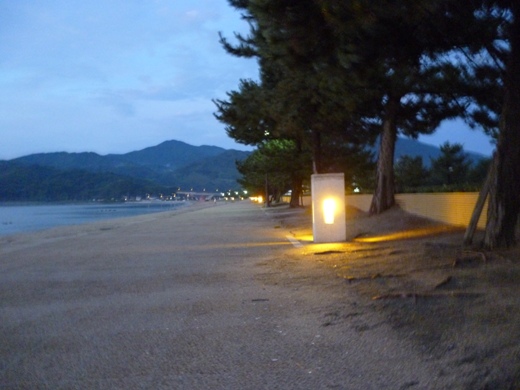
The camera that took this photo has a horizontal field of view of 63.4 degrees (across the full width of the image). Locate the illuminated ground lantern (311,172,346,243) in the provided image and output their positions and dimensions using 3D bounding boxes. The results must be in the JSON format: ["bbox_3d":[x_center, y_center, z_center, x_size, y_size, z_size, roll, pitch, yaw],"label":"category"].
[{"bbox_3d":[1.914,0.362,12.000,0.900,1.860,0.800,-2,0,-1],"label":"illuminated ground lantern"}]

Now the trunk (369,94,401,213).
[{"bbox_3d":[4.736,-1.503,16.000,1.050,4.400,1.000,-2,0,-1],"label":"trunk"}]

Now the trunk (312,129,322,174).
[{"bbox_3d":[3.999,-2.034,29.000,0.750,5.200,0.750,-2,0,-1],"label":"trunk"}]

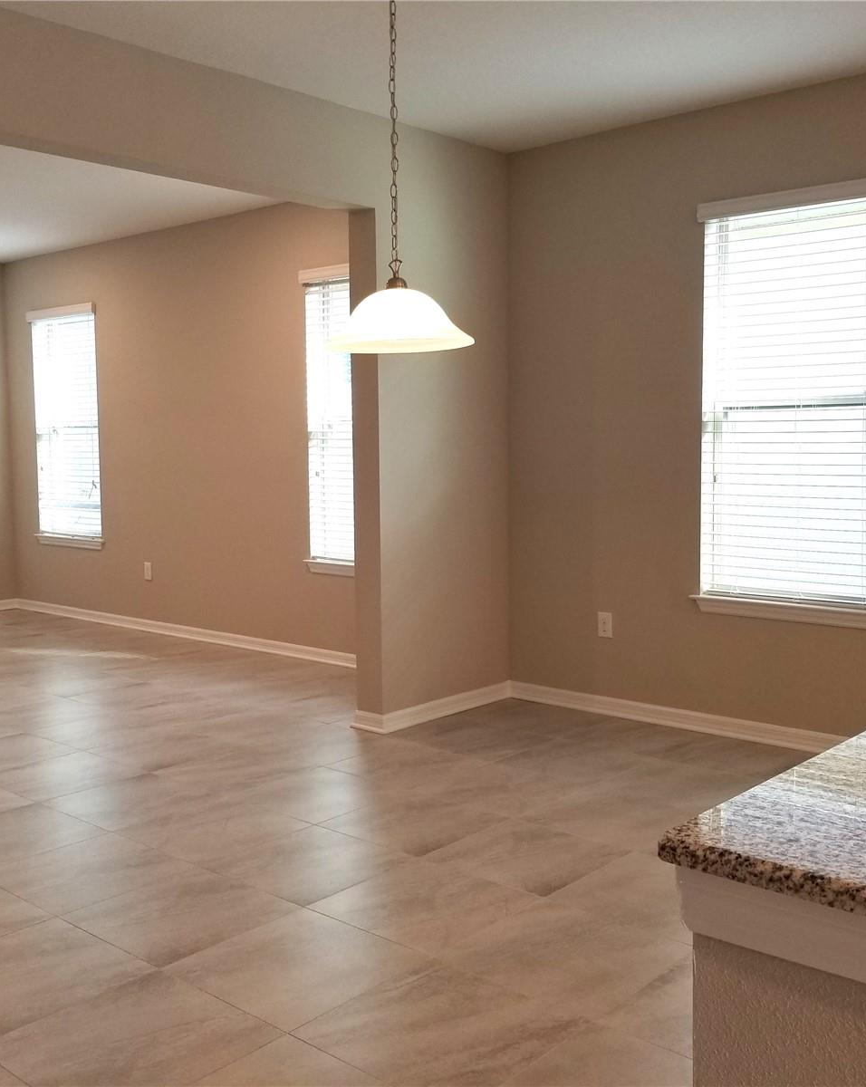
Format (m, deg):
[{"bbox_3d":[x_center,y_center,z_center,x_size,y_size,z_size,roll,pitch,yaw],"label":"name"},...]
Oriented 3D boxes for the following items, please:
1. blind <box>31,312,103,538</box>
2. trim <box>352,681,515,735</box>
[{"bbox_3d":[-2.879,-0.943,8.551,0.916,1.771,0.065,4,7,41],"label":"blind"},{"bbox_3d":[0.015,0.820,5.606,0.255,0.089,0.983,4,7,41],"label":"trim"}]

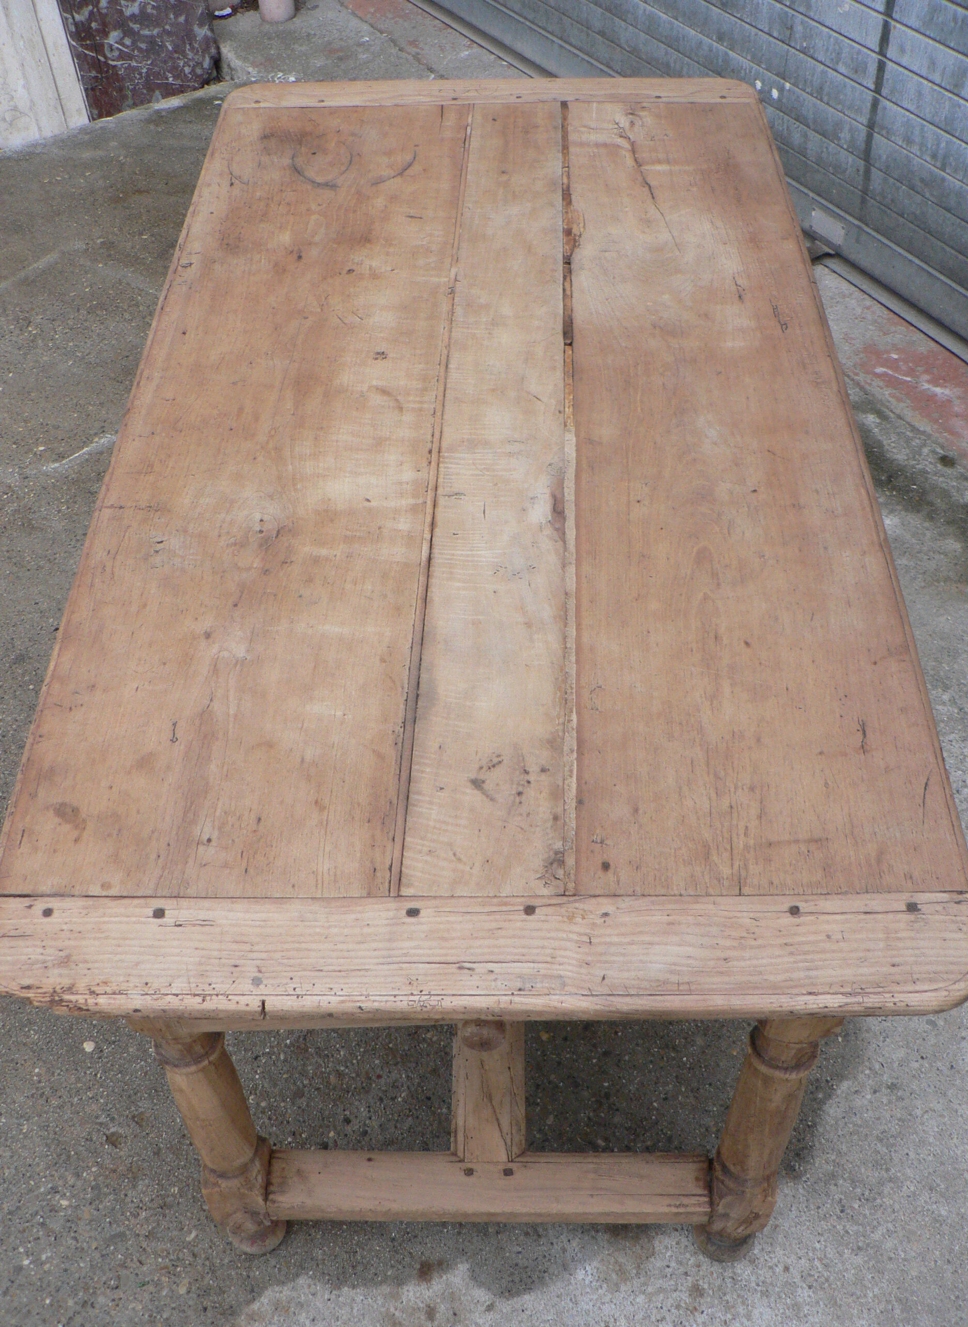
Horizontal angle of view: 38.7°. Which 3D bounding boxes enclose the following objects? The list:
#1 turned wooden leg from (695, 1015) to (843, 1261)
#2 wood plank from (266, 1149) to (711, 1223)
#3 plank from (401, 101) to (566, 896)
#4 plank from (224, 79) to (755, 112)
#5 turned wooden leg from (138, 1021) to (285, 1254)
[{"bbox_3d":[0.281,0.440,1.396,0.073,0.715,0.073,0,48,1],"label":"turned wooden leg"},{"bbox_3d":[0.006,0.594,1.567,0.495,0.038,0.068,0,48,1],"label":"wood plank"},{"bbox_3d":[0.024,-0.303,1.550,0.136,0.028,1.345,1,48,2],"label":"plank"},{"bbox_3d":[0.010,-0.827,2.029,0.785,0.030,0.084,0,48,1],"label":"plank"},{"bbox_3d":[-0.275,0.441,1.405,0.073,0.710,0.073,0,48,1],"label":"turned wooden leg"}]

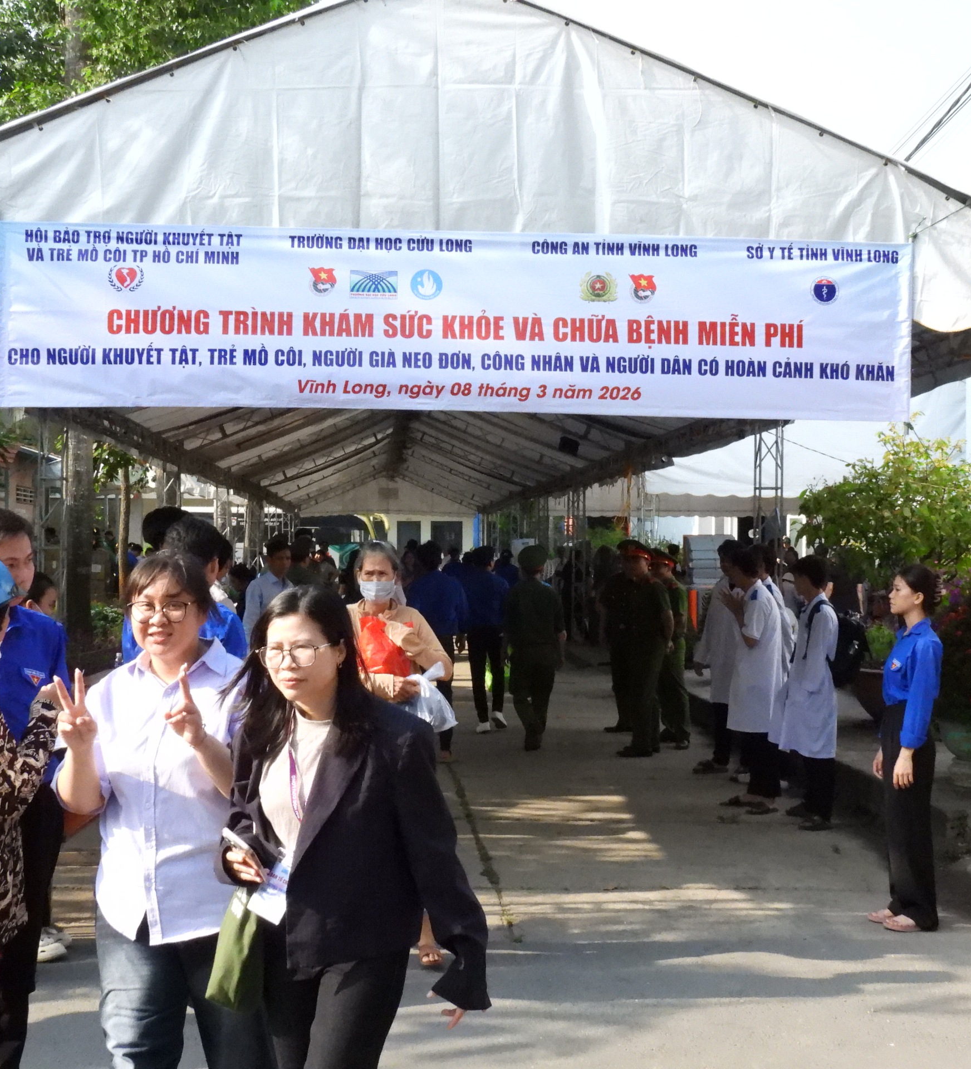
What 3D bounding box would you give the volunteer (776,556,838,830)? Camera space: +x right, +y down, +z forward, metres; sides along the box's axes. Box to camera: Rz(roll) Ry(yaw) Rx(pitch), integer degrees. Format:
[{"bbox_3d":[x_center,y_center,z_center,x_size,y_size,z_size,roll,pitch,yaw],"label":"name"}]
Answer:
[{"bbox_3d":[1.947,0.935,9.950,0.370,1.621,0.460,1,0,6],"label":"volunteer"}]

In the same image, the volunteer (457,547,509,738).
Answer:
[{"bbox_3d":[0.005,0.919,14.700,0.480,1.630,0.400,1,0,-3],"label":"volunteer"}]

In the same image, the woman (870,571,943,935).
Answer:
[{"bbox_3d":[1.881,0.939,7.350,0.330,1.615,0.420,1,0,-2],"label":"woman"}]

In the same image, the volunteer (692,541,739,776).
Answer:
[{"bbox_3d":[1.712,0.899,12.200,0.380,1.674,0.460,1,0,-12],"label":"volunteer"}]

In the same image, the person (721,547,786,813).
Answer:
[{"bbox_3d":[1.731,0.914,10.600,0.400,1.663,0.470,1,0,9],"label":"person"}]

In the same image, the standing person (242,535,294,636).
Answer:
[{"bbox_3d":[-1.288,0.853,9.900,0.470,1.700,0.320,1,0,-30],"label":"standing person"}]

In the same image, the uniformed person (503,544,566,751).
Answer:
[{"bbox_3d":[0.408,0.907,13.550,0.530,1.658,0.380,1,0,0],"label":"uniformed person"}]

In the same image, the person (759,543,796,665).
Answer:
[{"bbox_3d":[2.006,0.910,11.750,0.360,1.684,0.460,1,0,7],"label":"person"}]

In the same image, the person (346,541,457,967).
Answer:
[{"bbox_3d":[-0.385,0.814,6.300,0.500,1.580,0.400,1,0,-2],"label":"person"}]

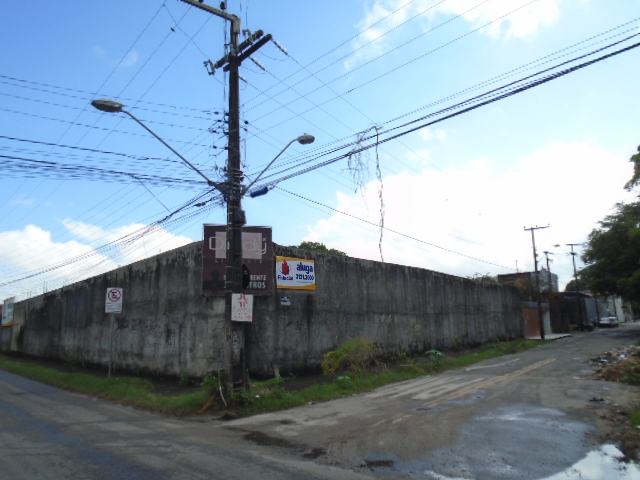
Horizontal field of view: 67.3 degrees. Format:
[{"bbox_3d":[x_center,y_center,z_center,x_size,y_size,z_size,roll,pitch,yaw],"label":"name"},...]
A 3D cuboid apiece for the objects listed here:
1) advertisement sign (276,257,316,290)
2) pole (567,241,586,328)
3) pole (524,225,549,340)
[{"bbox_3d":[-0.746,1.076,15.400,0.050,1.000,1.850,-9,-13,38],"label":"advertisement sign"},{"bbox_3d":[30.173,5.464,56.378,1.900,10.126,0.400,-9,-12,36],"label":"pole"},{"bbox_3d":[17.061,3.293,37.776,1.950,8.947,0.380,-9,-12,36],"label":"pole"}]

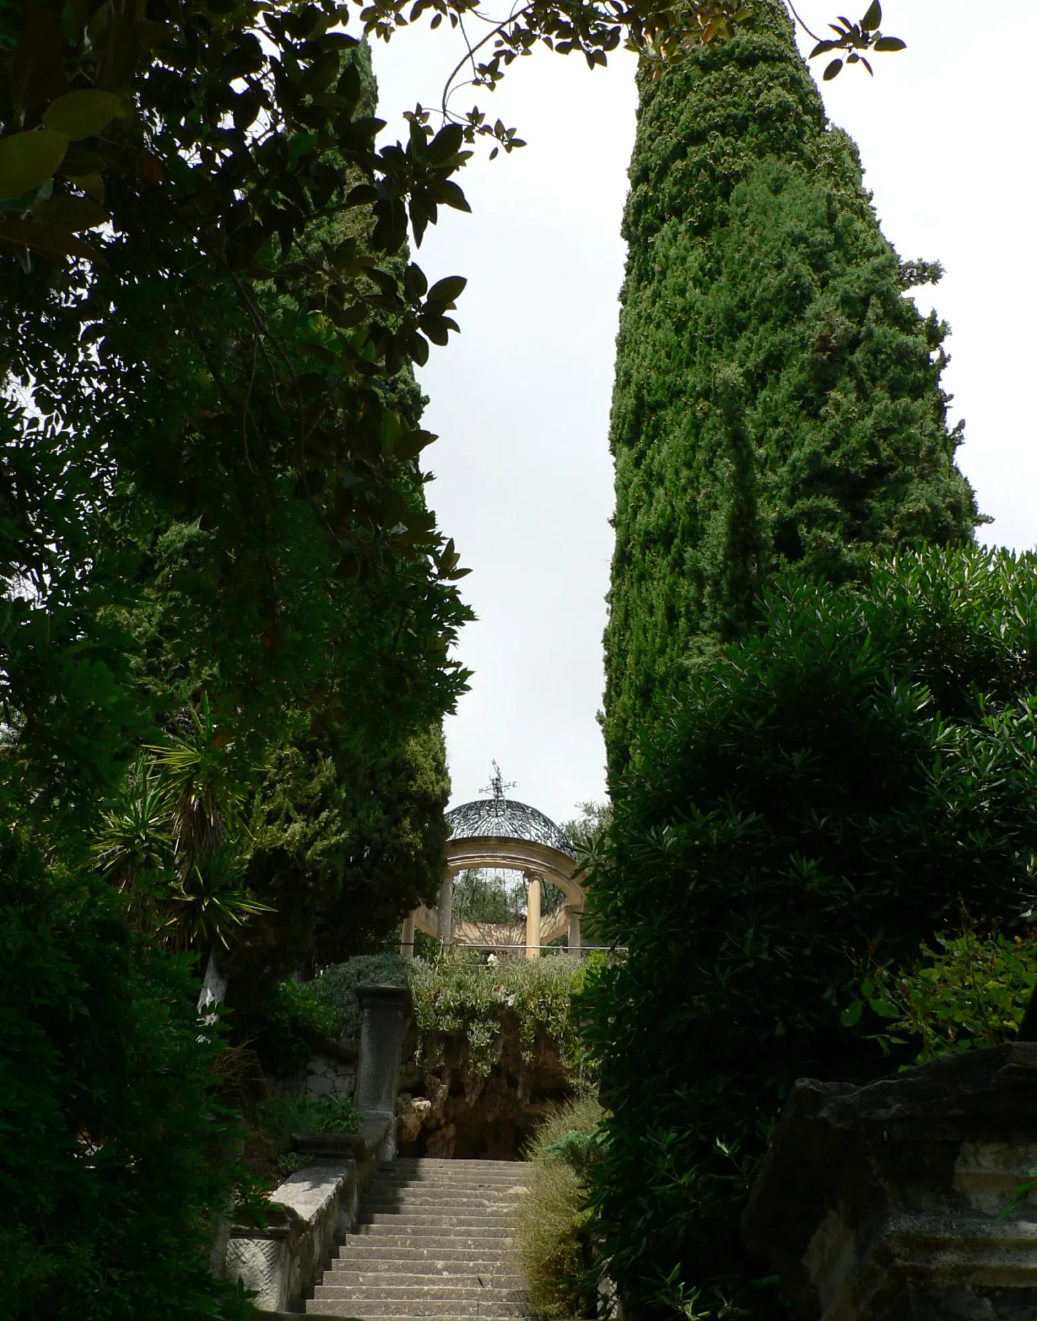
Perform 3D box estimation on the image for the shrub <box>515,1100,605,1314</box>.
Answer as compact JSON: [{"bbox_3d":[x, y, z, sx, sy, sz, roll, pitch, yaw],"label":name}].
[{"bbox_3d":[0.294,3.794,9.637,0.680,1.500,0.950,2,-38,0],"label":"shrub"}]

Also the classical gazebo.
[{"bbox_3d":[-0.481,4.233,26.291,3.590,5.300,3.590,2,-38,0],"label":"classical gazebo"}]

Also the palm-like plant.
[{"bbox_3d":[-3.732,1.830,15.317,1.850,3.370,1.800,2,-38,0],"label":"palm-like plant"}]

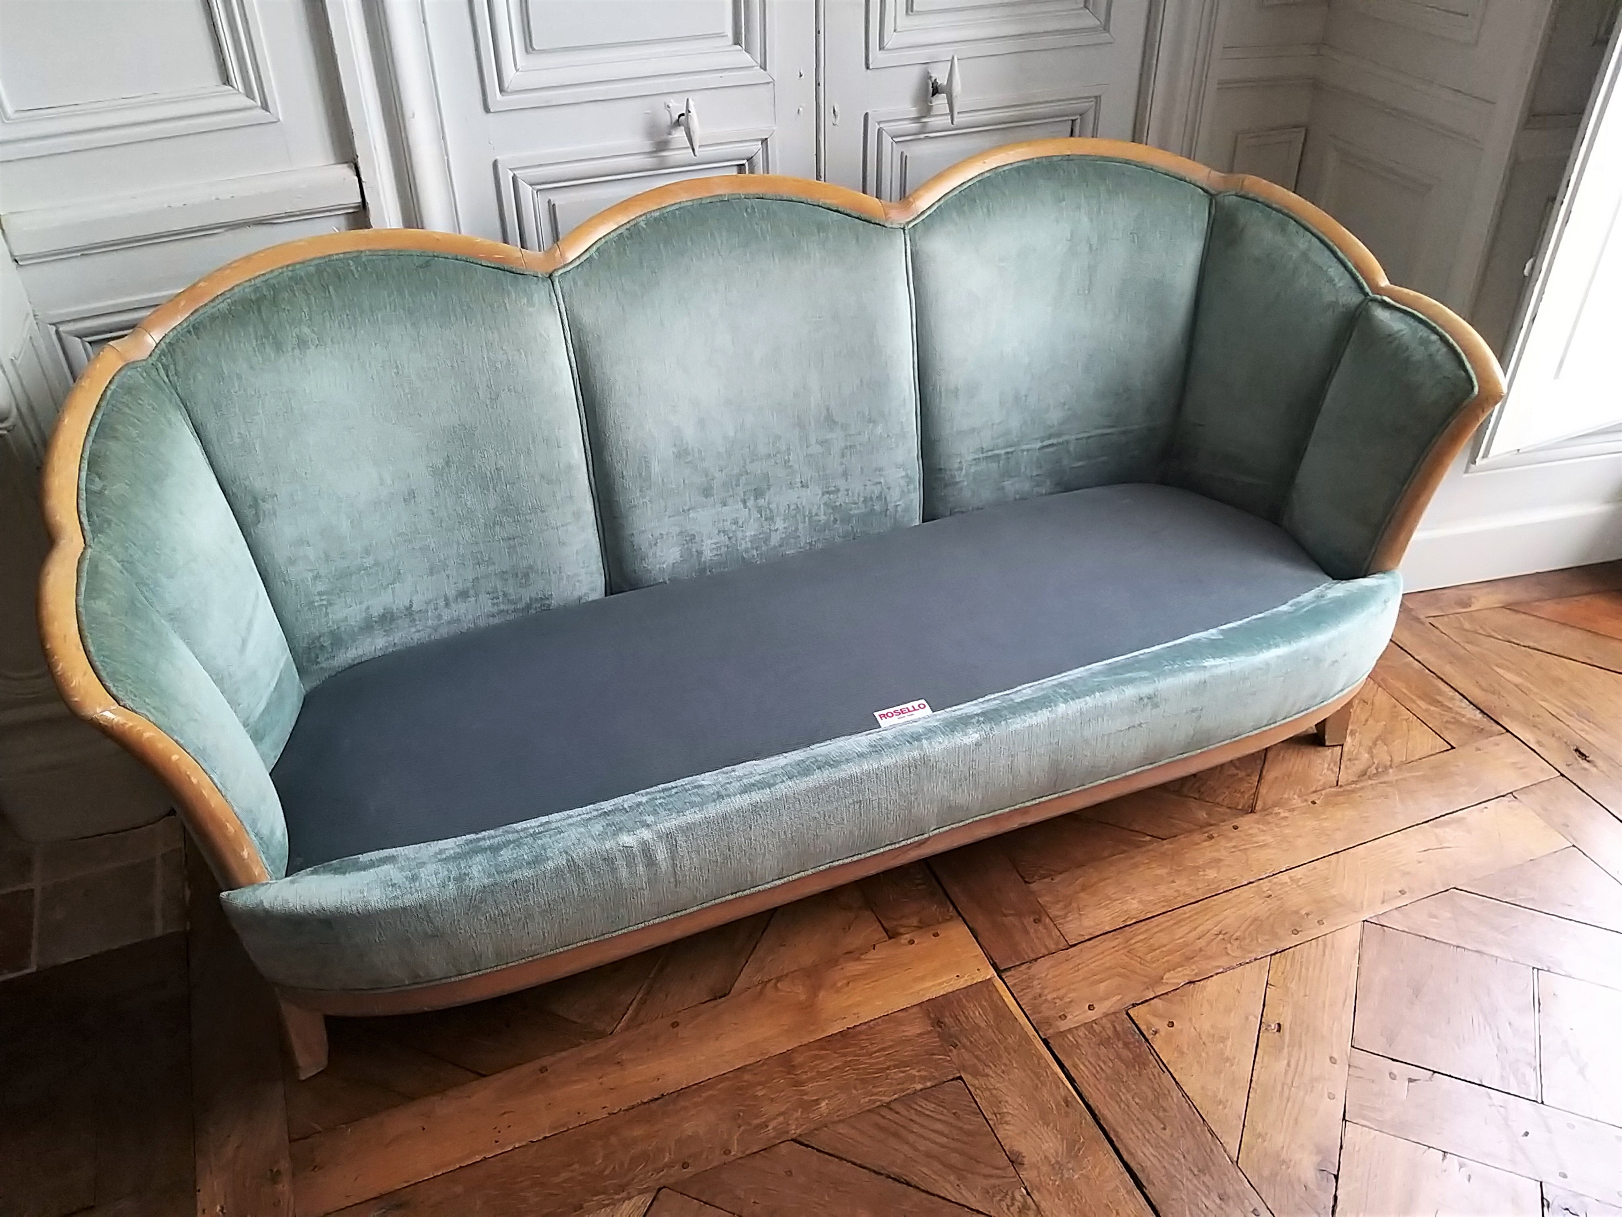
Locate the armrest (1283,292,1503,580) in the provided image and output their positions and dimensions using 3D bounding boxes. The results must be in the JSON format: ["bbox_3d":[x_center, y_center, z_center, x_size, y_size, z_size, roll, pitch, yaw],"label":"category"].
[{"bbox_3d":[0.860,-0.252,1.815,0.155,0.380,0.295,-14,39,-17],"label":"armrest"}]

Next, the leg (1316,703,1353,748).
[{"bbox_3d":[0.868,0.179,2.038,0.045,0.115,0.048,-14,39,-17],"label":"leg"}]

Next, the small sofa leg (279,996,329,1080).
[{"bbox_3d":[-0.647,0.548,1.572,0.045,0.115,0.048,-14,39,-17],"label":"small sofa leg"}]

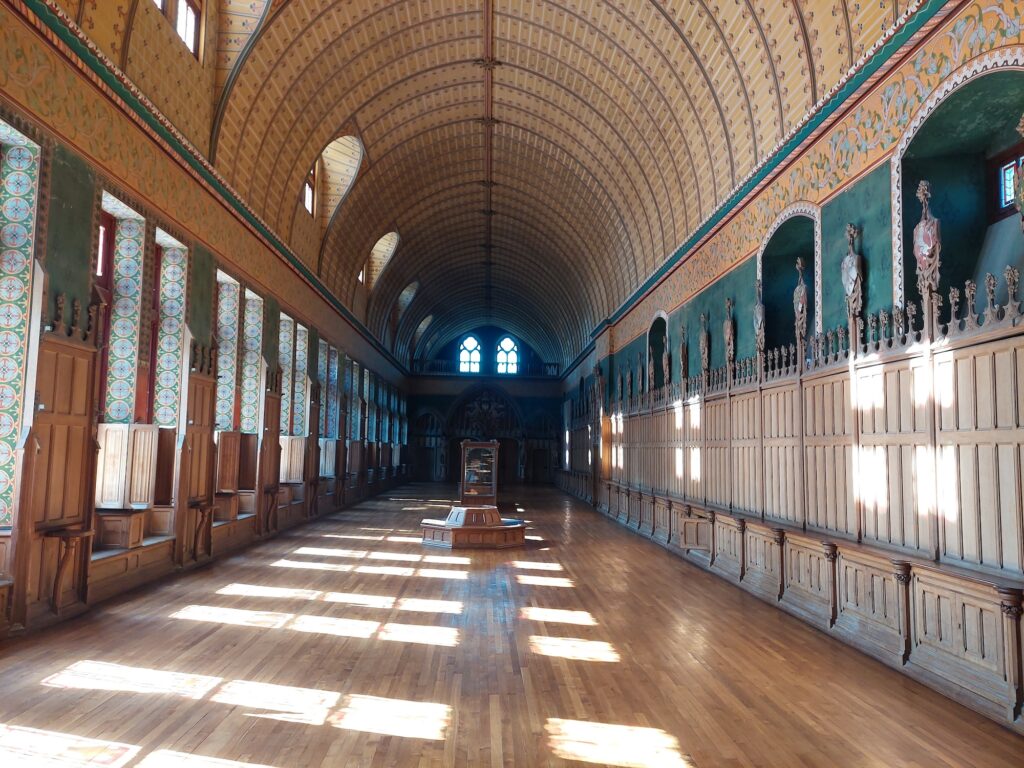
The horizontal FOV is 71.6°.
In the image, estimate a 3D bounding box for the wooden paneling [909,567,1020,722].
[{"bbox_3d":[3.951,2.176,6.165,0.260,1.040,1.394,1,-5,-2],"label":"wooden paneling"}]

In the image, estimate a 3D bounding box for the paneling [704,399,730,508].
[{"bbox_3d":[3.851,1.248,13.125,0.100,1.950,1.311,1,-5,-2],"label":"paneling"}]

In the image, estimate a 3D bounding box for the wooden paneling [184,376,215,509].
[{"bbox_3d":[-5.309,0.952,12.026,0.100,2.081,1.078,1,-5,-2],"label":"wooden paneling"}]

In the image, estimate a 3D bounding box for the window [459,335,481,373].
[{"bbox_3d":[-2.769,-1.943,46.610,1.446,2.475,0.250,1,-5,-2],"label":"window"}]

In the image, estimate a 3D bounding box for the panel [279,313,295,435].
[{"bbox_3d":[-5.652,-0.157,17.580,0.384,2.851,0.070,1,-5,-2],"label":"panel"}]

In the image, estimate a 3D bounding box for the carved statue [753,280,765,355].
[{"bbox_3d":[3.873,-1.044,11.090,0.120,1.185,0.280,1,-5,-2],"label":"carved statue"}]

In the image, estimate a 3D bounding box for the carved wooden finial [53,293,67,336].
[{"bbox_3d":[-5.227,-0.805,8.229,0.130,0.530,0.200,1,-5,-2],"label":"carved wooden finial"}]

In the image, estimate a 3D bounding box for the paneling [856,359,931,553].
[{"bbox_3d":[4.088,0.723,7.553,0.100,2.034,1.283,1,-5,-2],"label":"paneling"}]

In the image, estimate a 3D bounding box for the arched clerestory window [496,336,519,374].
[{"bbox_3d":[-0.329,-2.076,51.655,1.652,2.749,0.300,1,-5,-2],"label":"arched clerestory window"}]

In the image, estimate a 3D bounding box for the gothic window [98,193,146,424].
[{"bbox_3d":[-5.476,-0.956,9.515,0.458,2.995,1.154,1,-5,-2],"label":"gothic window"}]

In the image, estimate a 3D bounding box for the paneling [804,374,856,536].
[{"bbox_3d":[4.140,0.906,9.295,0.090,2.101,1.342,1,-5,-2],"label":"paneling"}]

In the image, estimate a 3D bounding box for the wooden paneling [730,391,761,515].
[{"bbox_3d":[3.909,1.143,11.745,0.100,1.985,1.284,1,-5,-2],"label":"wooden paneling"}]

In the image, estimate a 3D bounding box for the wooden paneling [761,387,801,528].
[{"bbox_3d":[4.086,1.050,10.733,0.090,2.122,1.446,1,-5,-2],"label":"wooden paneling"}]

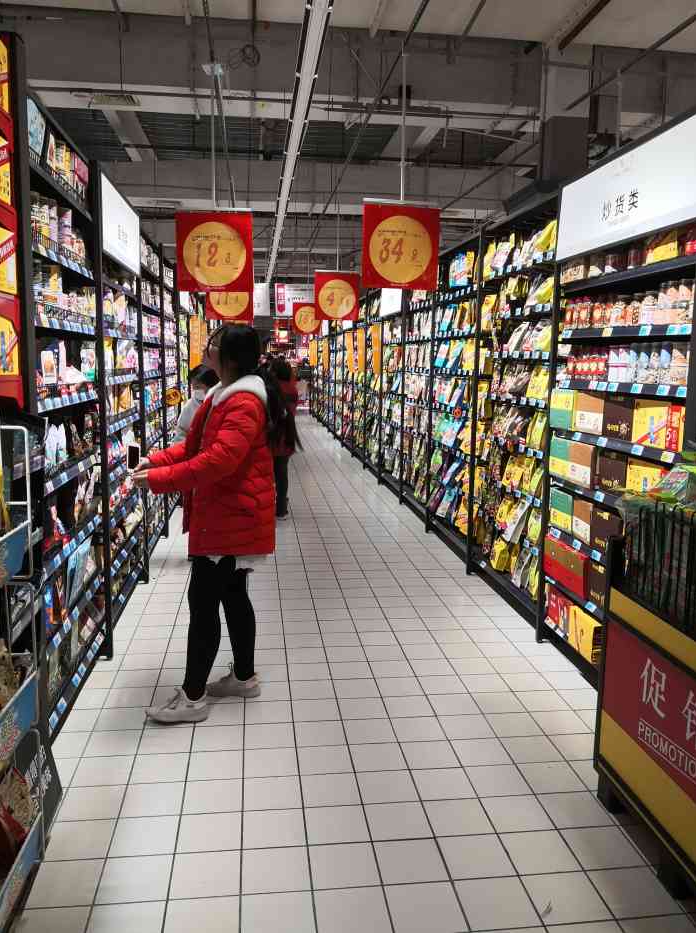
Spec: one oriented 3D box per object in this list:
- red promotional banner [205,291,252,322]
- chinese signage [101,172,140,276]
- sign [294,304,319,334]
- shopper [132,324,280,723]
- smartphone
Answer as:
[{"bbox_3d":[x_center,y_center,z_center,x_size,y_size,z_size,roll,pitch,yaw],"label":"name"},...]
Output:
[{"bbox_3d":[-1.462,-2.104,8.980,0.600,0.630,0.020,0,8,-7],"label":"red promotional banner"},{"bbox_3d":[-1.244,-1.281,3.974,0.060,0.380,1.170,0,8,-7],"label":"chinese signage"},{"bbox_3d":[-0.809,-2.957,14.642,0.600,0.630,0.020,0,8,-7],"label":"sign"},{"bbox_3d":[-0.595,0.233,3.075,0.600,1.640,0.480,1,8,-3],"label":"shopper"},{"bbox_3d":[-0.914,-0.039,3.107,0.062,0.129,0.009,-2,-5,-23],"label":"smartphone"}]

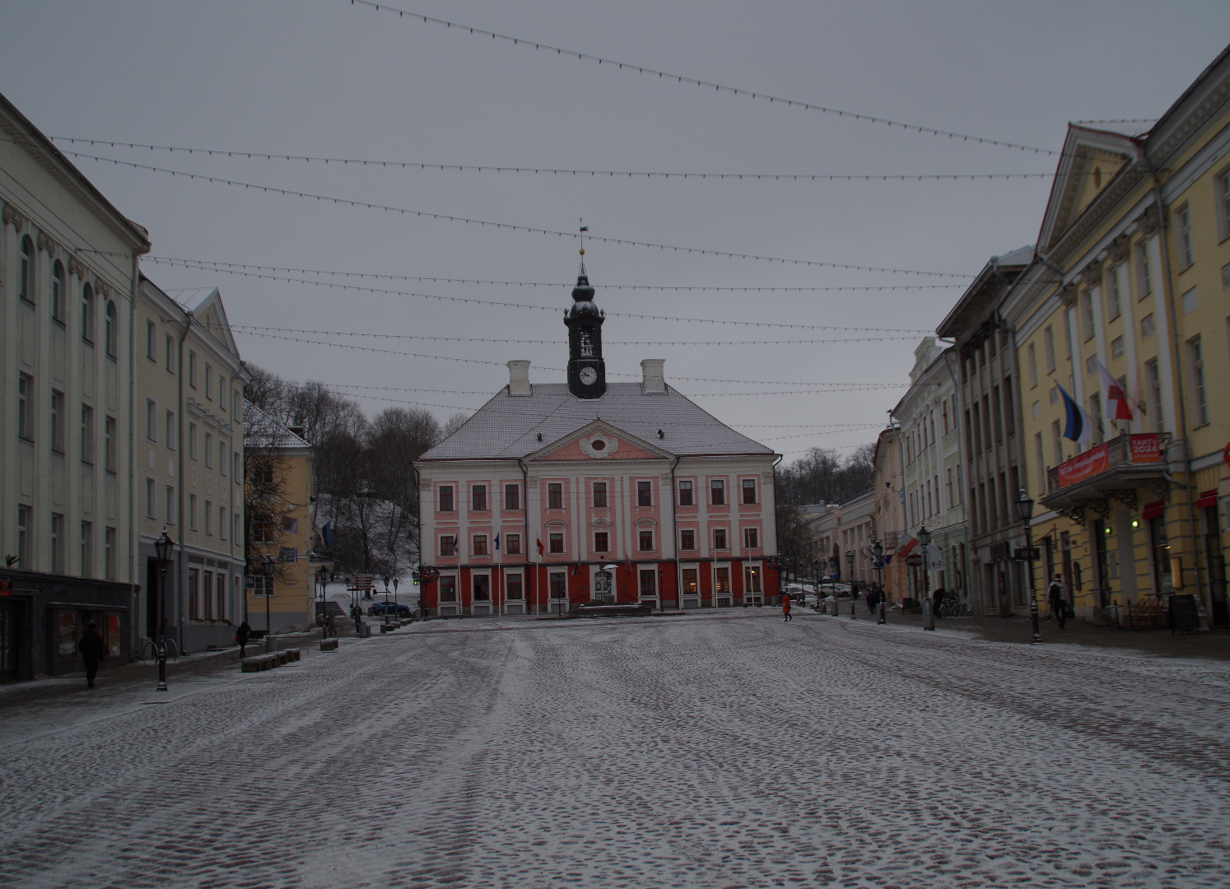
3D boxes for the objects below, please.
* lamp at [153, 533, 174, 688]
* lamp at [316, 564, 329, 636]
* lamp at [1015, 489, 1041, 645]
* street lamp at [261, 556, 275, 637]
[{"bbox_3d":[-11.346,4.131,33.685,0.480,4.100,0.480,-2,-8,0],"label":"lamp"},{"bbox_3d":[-16.081,8.736,74.198,0.480,4.100,0.480,-2,-8,0],"label":"lamp"},{"bbox_3d":[11.091,3.246,35.832,0.480,4.100,0.480,-2,-8,0],"label":"lamp"},{"bbox_3d":[-14.424,6.637,55.757,0.480,4.100,0.480,-2,-8,0],"label":"street lamp"}]

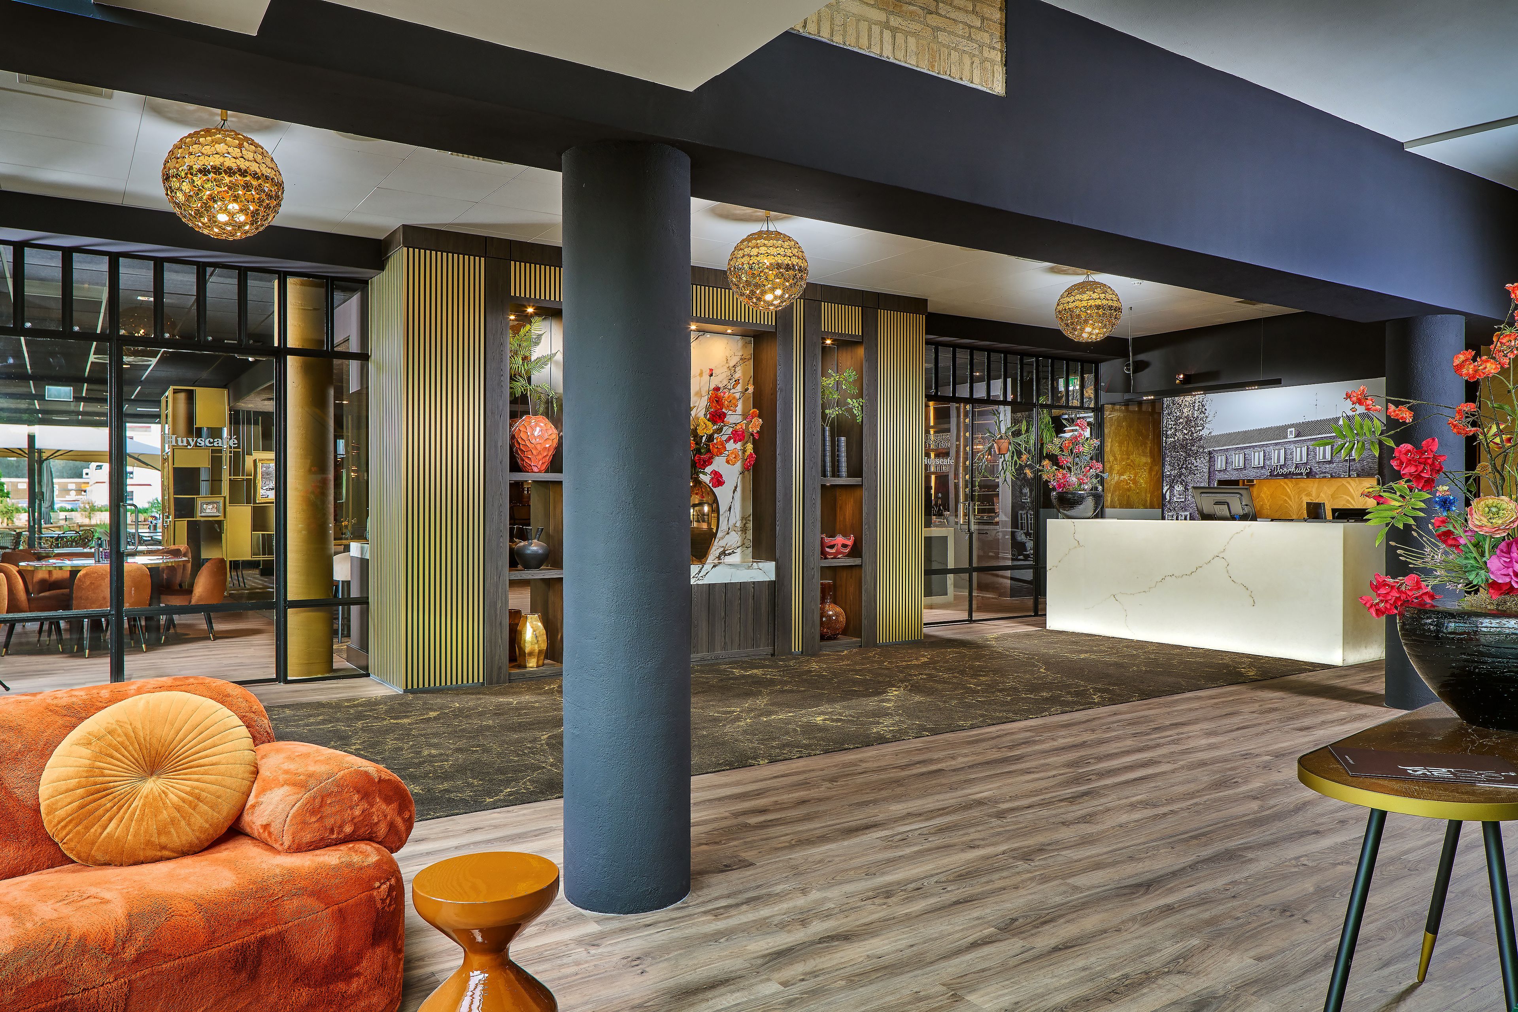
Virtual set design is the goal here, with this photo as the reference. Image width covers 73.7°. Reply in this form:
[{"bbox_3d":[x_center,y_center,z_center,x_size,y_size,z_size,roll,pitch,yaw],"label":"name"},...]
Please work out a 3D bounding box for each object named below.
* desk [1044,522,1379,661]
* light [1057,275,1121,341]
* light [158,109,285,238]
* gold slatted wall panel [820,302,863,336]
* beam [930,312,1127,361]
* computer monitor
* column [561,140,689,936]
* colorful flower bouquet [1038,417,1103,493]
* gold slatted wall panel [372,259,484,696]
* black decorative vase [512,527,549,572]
[{"bbox_3d":[4.087,0.698,9.330,0.800,1.117,2.880,0,0,-34],"label":"desk"},{"bbox_3d":[2.597,-1.564,7.964,0.500,0.576,0.500,0,0,-33],"label":"light"},{"bbox_3d":[-2.485,-1.546,4.697,0.504,0.612,0.504,0,0,-33],"label":"light"},{"bbox_3d":[0.695,-1.602,8.700,0.453,0.242,0.050,0,0,-33],"label":"gold slatted wall panel"},{"bbox_3d":[2.671,-1.773,10.671,3.208,0.218,0.359,0,0,-33],"label":"beam"},{"bbox_3d":[4.182,-0.011,9.080,0.200,0.330,0.540,0,0,-39],"label":"computer monitor"},{"bbox_3d":[-0.433,0.069,3.337,0.416,2.384,0.416,0,0,0],"label":"column"},{"bbox_3d":[3.186,-0.522,10.356,0.580,0.770,0.620,0,0,0],"label":"colorful flower bouquet"},{"bbox_3d":[-2.343,-0.254,7.163,0.558,2.932,0.757,0,0,-33],"label":"gold slatted wall panel"},{"bbox_3d":[-1.675,0.315,7.482,0.255,0.310,0.250,0,0,-32],"label":"black decorative vase"}]

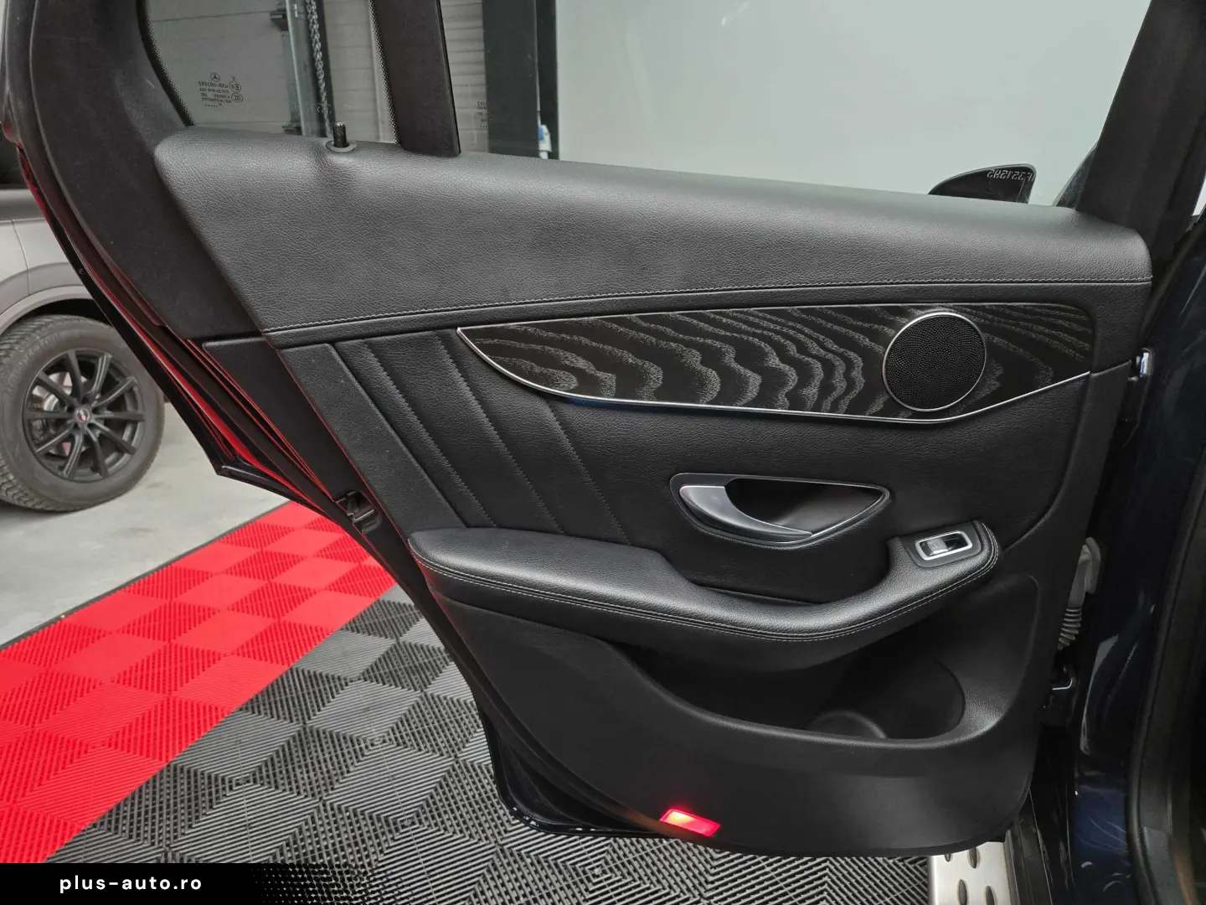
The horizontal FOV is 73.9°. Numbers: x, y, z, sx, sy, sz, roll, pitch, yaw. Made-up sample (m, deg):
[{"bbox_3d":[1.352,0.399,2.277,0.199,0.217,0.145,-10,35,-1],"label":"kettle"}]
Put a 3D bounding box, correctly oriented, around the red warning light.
[{"bbox_3d":[0.100,0.424,0.919,0.063,0.024,0.013,26,25,-15],"label":"red warning light"}]

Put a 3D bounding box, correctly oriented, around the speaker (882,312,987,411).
[{"bbox_3d":[0.316,-0.086,0.767,0.099,0.099,0.018,-1,24,-1],"label":"speaker"}]

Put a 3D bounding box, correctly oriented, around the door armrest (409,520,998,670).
[{"bbox_3d":[0.090,0.151,0.795,0.565,0.135,0.105,-1,17,-1],"label":"door armrest"}]

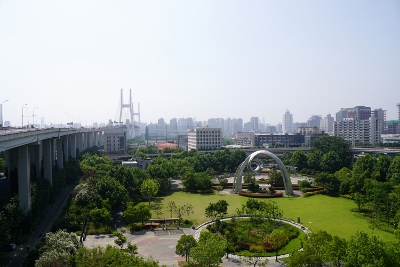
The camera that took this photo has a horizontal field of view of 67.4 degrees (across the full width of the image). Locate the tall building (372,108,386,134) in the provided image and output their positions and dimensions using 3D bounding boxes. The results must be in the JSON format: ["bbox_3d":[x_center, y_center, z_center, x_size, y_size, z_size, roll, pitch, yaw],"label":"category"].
[{"bbox_3d":[284.000,-6.874,474.972,18.000,64.000,17.000,0,0,12],"label":"tall building"}]

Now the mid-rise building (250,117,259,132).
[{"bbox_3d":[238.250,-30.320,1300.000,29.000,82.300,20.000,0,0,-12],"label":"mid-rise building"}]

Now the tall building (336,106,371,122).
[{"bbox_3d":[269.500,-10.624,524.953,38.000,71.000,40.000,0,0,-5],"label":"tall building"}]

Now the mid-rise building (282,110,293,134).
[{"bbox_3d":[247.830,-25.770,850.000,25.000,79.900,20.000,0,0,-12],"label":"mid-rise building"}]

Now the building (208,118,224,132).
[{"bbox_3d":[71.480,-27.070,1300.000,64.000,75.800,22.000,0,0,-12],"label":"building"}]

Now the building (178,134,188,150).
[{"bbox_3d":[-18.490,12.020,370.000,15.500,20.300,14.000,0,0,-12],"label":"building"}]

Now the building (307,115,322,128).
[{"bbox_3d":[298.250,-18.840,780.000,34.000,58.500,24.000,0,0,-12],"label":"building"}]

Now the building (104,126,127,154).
[{"bbox_3d":[-85.800,9.970,306.054,19.500,32.000,14.000,0,0,10],"label":"building"}]

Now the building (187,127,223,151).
[{"bbox_3d":[5.000,9.890,322.053,27.000,32.000,28.000,0,0,-17],"label":"building"}]

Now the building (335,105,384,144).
[{"bbox_3d":[208.500,1.506,399.013,53.000,48.000,19.000,0,0,20],"label":"building"}]

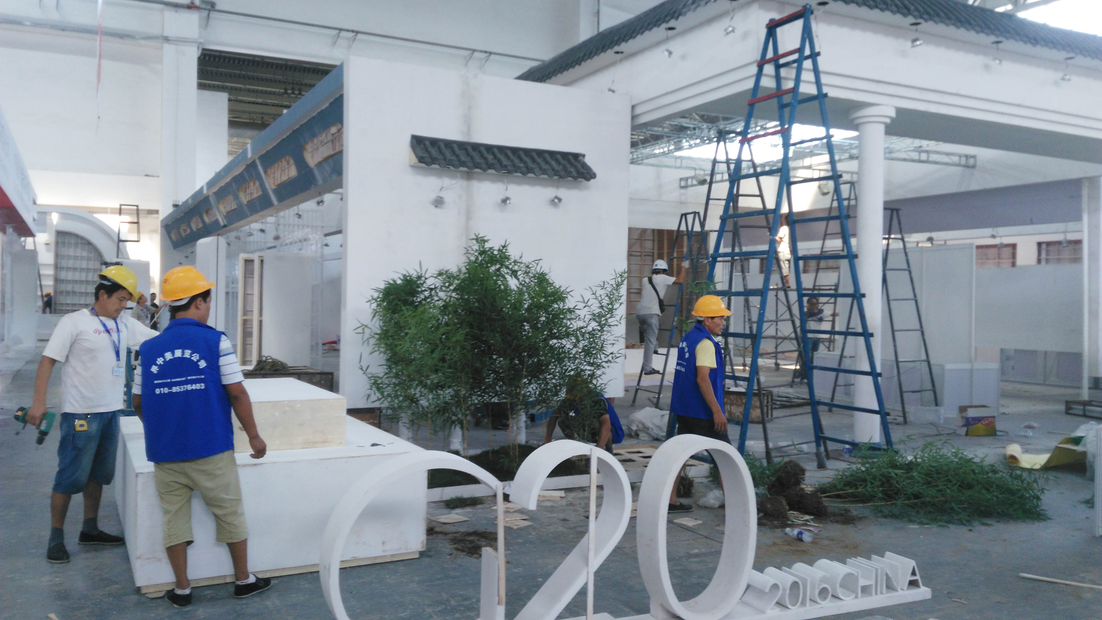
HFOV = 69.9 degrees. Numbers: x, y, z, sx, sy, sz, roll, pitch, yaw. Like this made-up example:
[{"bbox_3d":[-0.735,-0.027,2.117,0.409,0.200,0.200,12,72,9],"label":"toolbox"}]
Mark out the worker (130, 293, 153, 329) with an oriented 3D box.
[{"bbox_3d":[-8.210,0.517,16.202,0.580,1.730,0.520,1,0,-5],"label":"worker"}]

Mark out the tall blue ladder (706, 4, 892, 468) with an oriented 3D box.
[{"bbox_3d":[2.098,-0.522,7.058,2.280,4.200,0.880,1,0,-35],"label":"tall blue ladder"}]

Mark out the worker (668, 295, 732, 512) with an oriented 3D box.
[{"bbox_3d":[1.149,0.721,6.123,0.520,1.690,0.480,1,0,-16],"label":"worker"}]

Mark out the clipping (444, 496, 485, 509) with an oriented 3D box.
[{"bbox_3d":[-0.688,1.498,6.215,0.310,0.080,0.220,1,0,-24],"label":"clipping"}]

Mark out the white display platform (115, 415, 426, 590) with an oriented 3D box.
[{"bbox_3d":[-2.126,1.198,5.671,1.648,0.640,2.369,1,0,-30],"label":"white display platform"}]

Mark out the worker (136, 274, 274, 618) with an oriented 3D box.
[{"bbox_3d":[-1.801,0.658,4.202,0.640,1.740,0.450,1,0,-3],"label":"worker"}]

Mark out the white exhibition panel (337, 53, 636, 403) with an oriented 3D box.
[{"bbox_3d":[-0.645,-0.780,8.966,3.309,3.624,0.280,1,0,-24],"label":"white exhibition panel"}]

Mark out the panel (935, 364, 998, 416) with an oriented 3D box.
[{"bbox_3d":[6.419,1.226,12.168,1.060,0.800,0.150,1,0,-20],"label":"panel"}]

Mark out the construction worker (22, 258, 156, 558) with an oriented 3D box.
[{"bbox_3d":[-2.800,0.635,4.882,0.700,1.750,0.560,1,0,18],"label":"construction worker"}]

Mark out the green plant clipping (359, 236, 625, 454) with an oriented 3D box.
[{"bbox_3d":[-0.556,0.386,7.351,2.200,2.150,1.300,1,0,-24],"label":"green plant clipping"}]

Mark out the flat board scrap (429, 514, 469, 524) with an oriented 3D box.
[{"bbox_3d":[-0.741,1.531,5.770,0.190,0.015,0.220,1,0,-45],"label":"flat board scrap"}]

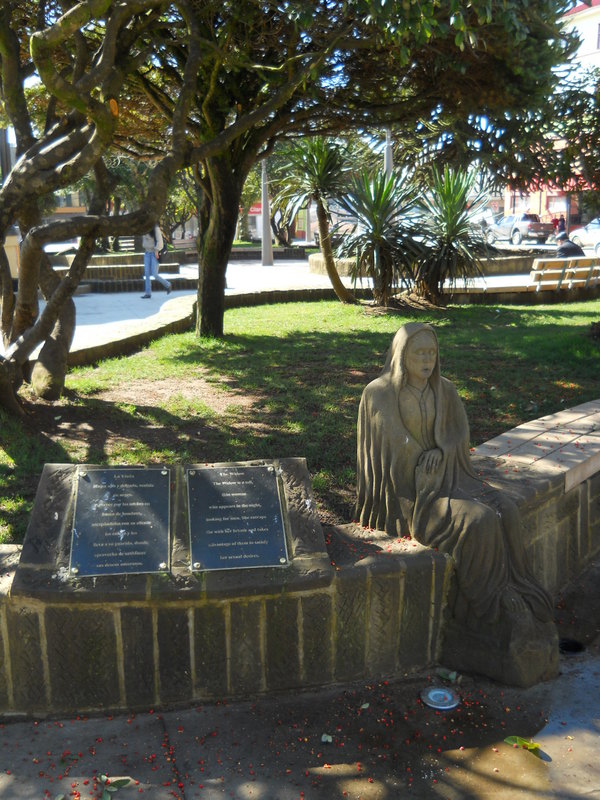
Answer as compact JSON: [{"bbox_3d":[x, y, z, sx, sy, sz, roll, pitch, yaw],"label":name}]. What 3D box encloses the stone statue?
[{"bbox_3d":[0.597,0.325,3.208,0.869,1.225,0.504,12,17,44],"label":"stone statue"}]

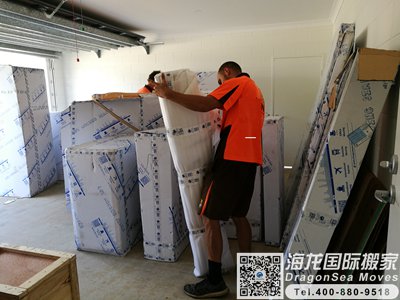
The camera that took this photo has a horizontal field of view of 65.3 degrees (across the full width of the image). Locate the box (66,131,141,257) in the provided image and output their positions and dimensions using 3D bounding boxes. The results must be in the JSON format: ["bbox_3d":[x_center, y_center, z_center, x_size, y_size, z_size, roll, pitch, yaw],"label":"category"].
[{"bbox_3d":[-0.881,0.430,3.272,0.534,1.006,0.787,1,9,17],"label":"box"}]

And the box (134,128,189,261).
[{"bbox_3d":[-0.300,0.384,3.009,0.311,1.133,0.647,1,9,17],"label":"box"}]

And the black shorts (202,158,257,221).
[{"bbox_3d":[0.220,0.280,2.327,0.360,0.480,0.380,3,11,33],"label":"black shorts"}]

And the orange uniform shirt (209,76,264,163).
[{"bbox_3d":[0.280,-0.229,2.266,0.370,0.660,0.450,3,11,33],"label":"orange uniform shirt"}]

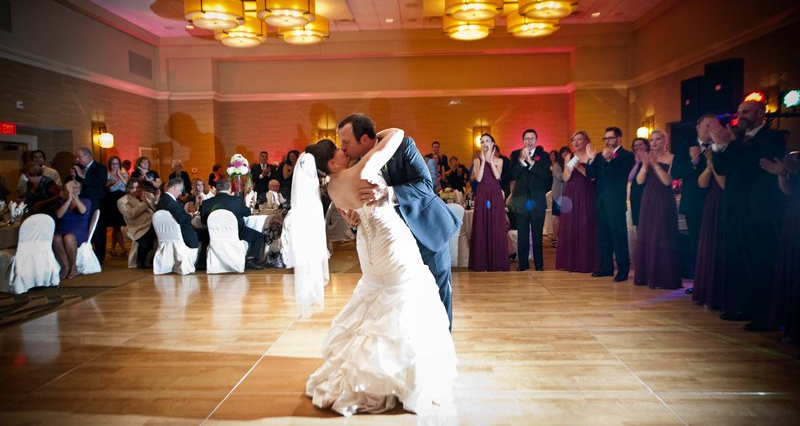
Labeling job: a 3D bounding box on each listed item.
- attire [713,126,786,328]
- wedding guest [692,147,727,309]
[{"bbox_3d":[2.864,0.107,4.380,0.480,1.610,0.560,-3,5,-23],"label":"attire"},{"bbox_3d":[2.912,0.013,4.945,0.460,1.680,0.480,-3,5,-28],"label":"wedding guest"}]

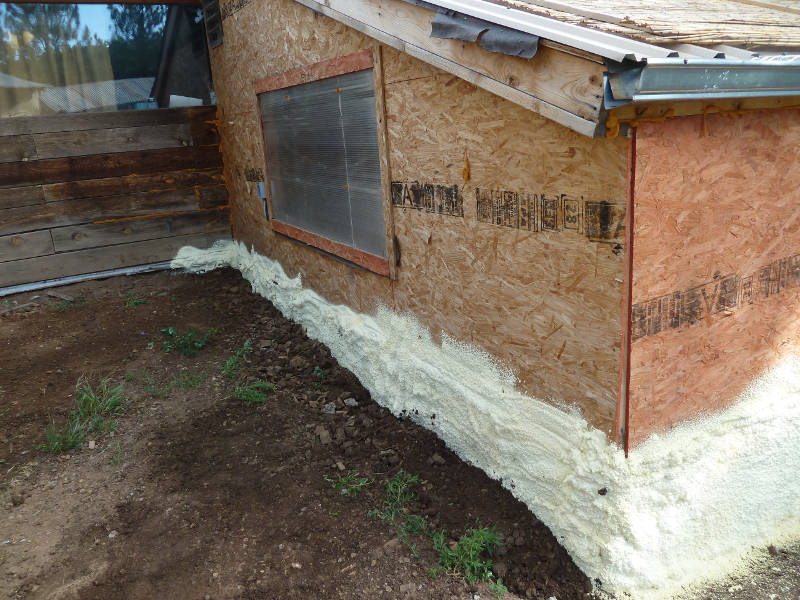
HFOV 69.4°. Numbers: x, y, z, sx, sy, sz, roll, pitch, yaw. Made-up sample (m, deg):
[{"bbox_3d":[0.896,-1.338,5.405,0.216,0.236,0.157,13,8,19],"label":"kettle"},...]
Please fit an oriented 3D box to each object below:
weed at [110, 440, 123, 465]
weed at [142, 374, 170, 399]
[{"bbox_3d":[-1.162,0.625,2.369,0.046,0.080,0.055,-3,17,0],"label":"weed"},{"bbox_3d":[-1.241,0.441,2.946,0.130,0.075,0.130,-3,17,0],"label":"weed"}]

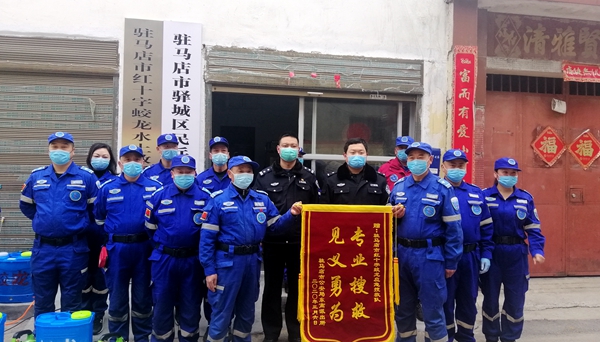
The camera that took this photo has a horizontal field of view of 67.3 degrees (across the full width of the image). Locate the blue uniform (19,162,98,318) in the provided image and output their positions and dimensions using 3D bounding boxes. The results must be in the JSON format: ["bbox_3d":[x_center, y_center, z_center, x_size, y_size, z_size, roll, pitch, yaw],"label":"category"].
[{"bbox_3d":[-1.800,0.675,3.360,0.590,1.461,0.350,1,0,-23],"label":"blue uniform"}]

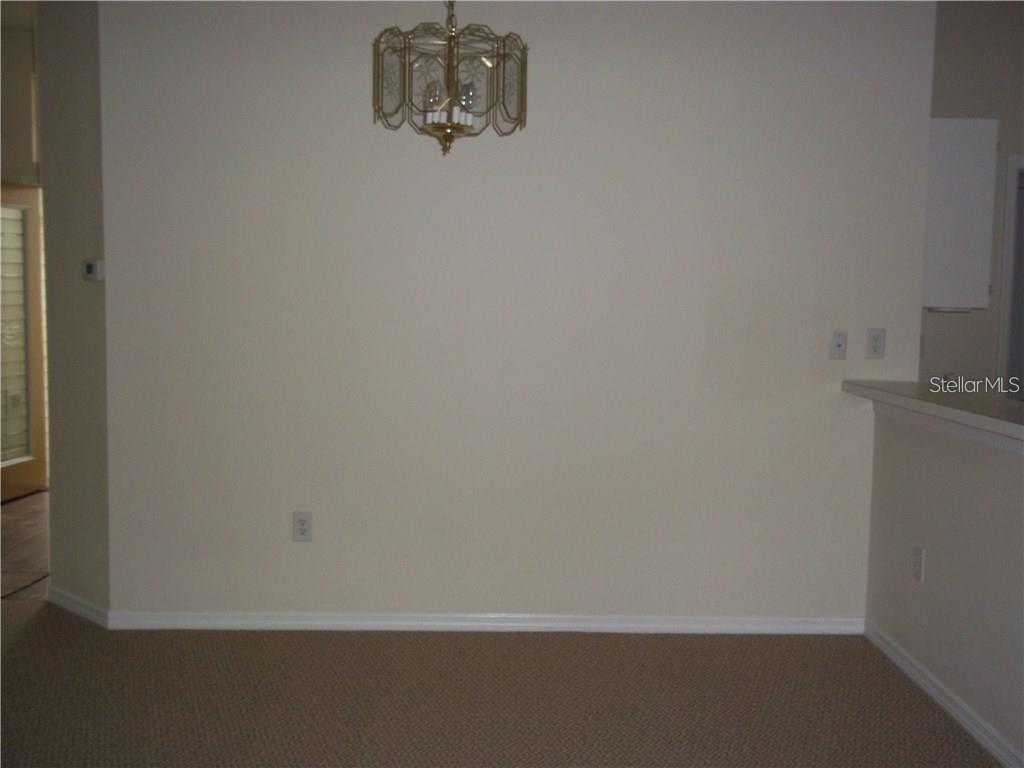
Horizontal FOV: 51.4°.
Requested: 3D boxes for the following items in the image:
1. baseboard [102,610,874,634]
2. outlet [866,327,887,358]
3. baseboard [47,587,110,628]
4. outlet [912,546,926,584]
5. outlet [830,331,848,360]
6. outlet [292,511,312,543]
[{"bbox_3d":[-0.089,0.959,4.307,3.036,0.072,0.015,1,5,-1],"label":"baseboard"},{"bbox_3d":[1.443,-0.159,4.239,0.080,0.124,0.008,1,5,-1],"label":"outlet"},{"bbox_3d":[-1.814,0.925,4.466,0.550,0.072,0.015,5,6,43],"label":"baseboard"},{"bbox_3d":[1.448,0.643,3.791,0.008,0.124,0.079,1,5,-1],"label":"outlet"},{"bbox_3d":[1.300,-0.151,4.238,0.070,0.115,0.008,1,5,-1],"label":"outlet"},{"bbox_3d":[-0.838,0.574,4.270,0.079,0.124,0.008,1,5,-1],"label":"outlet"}]

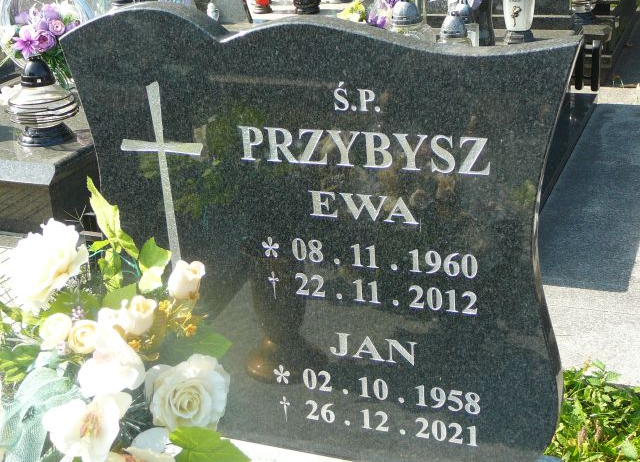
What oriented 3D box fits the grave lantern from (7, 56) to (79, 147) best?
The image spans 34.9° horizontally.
[{"bbox_3d":[-0.871,-0.412,3.174,0.223,0.261,0.223,5,22,21],"label":"grave lantern"}]

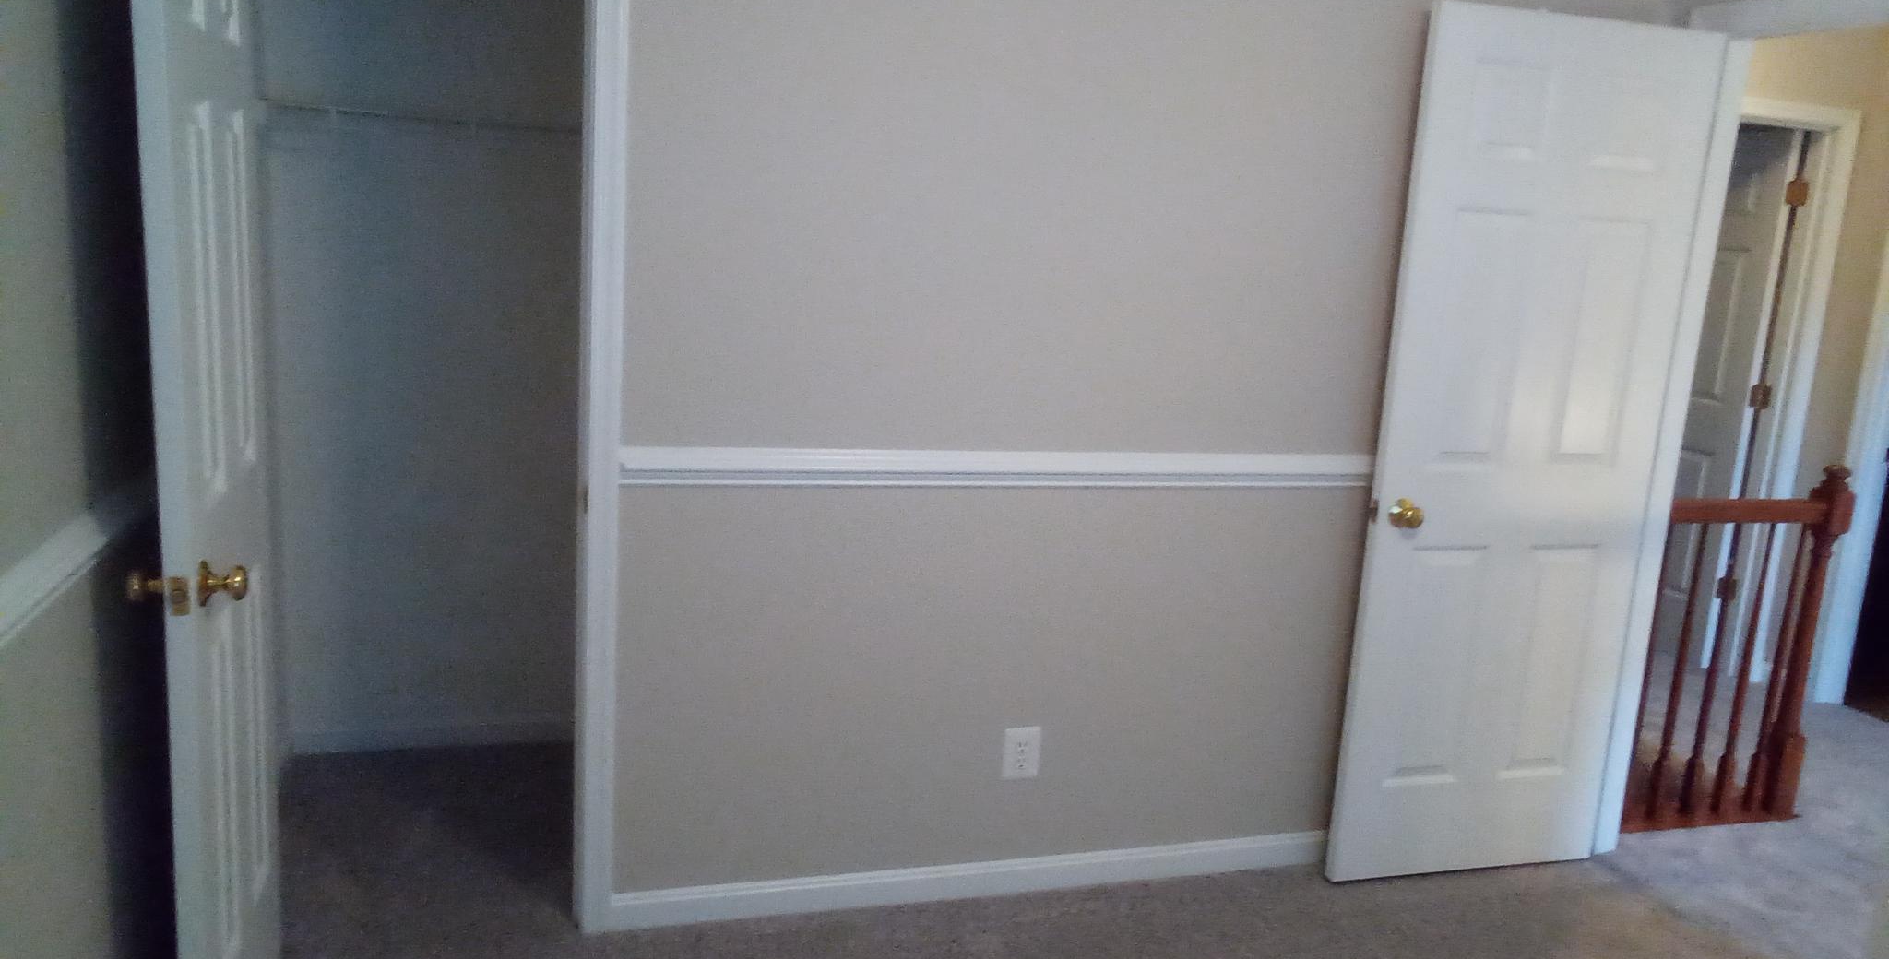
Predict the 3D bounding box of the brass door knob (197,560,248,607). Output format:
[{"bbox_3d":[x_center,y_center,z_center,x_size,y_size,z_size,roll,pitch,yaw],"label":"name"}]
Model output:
[{"bbox_3d":[-1.069,0.154,2.024,0.063,0.062,0.062,0,11,-17],"label":"brass door knob"}]

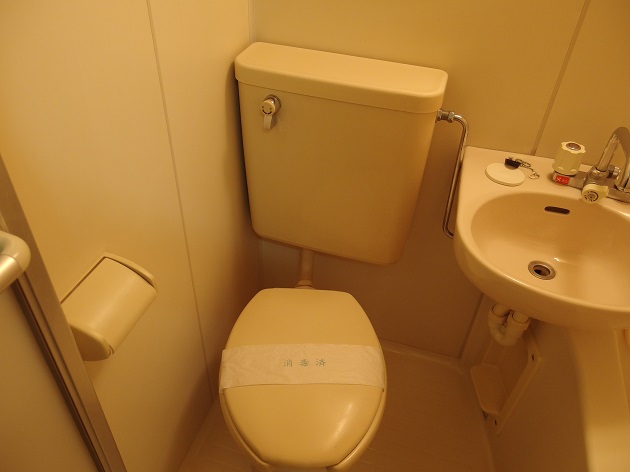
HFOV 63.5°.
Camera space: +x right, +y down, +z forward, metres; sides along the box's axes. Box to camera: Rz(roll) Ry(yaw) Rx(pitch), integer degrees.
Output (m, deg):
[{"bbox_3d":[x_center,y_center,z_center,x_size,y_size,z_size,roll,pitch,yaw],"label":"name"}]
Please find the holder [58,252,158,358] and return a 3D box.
[{"bbox_3d":[-0.330,0.122,0.821,0.090,0.109,0.143,12,40,12],"label":"holder"}]

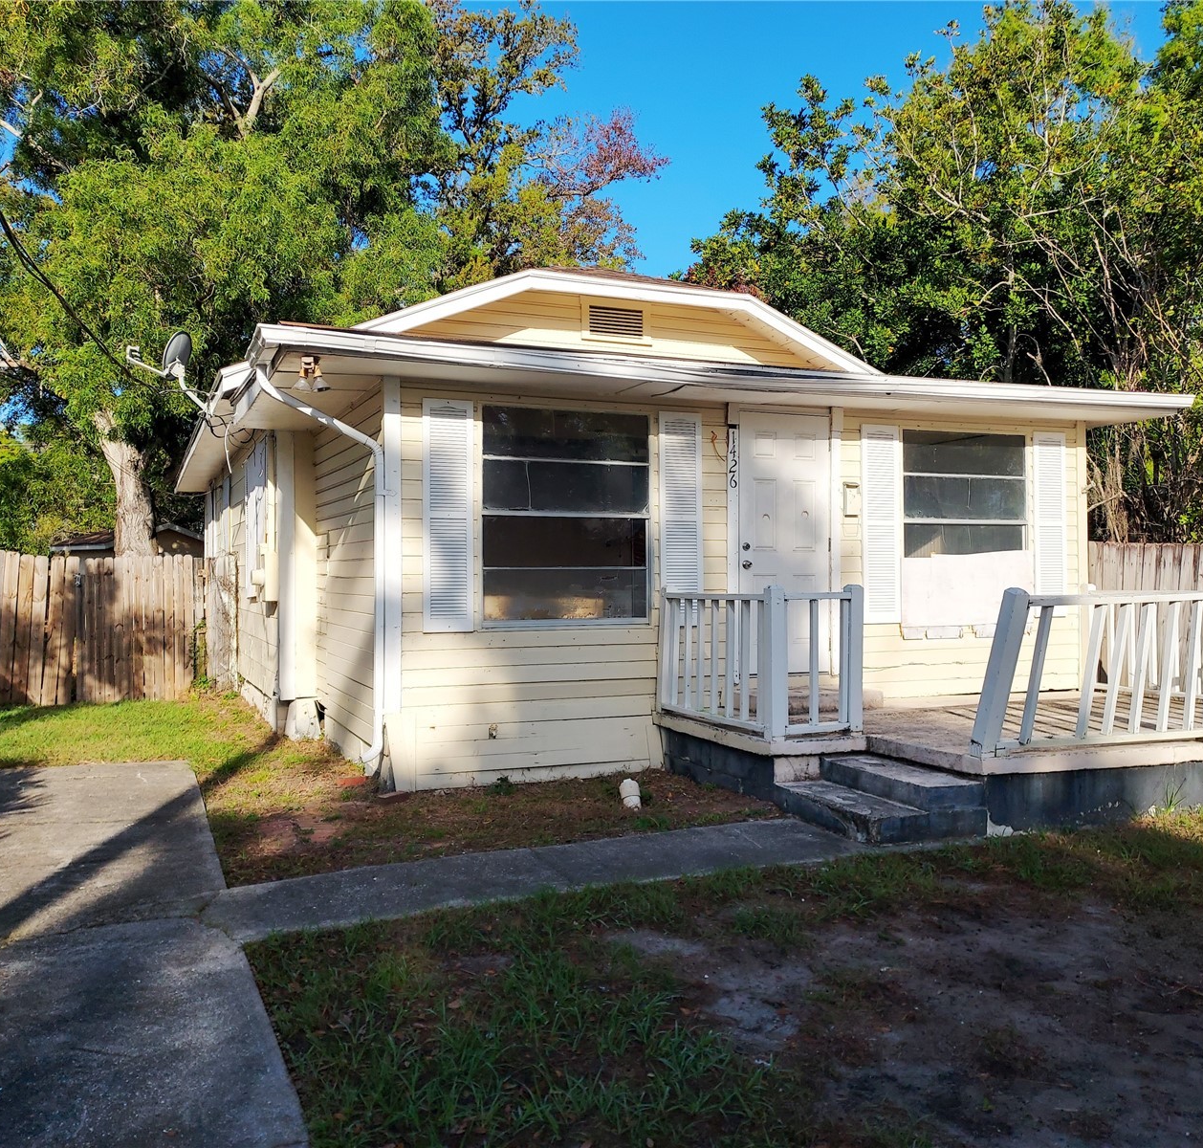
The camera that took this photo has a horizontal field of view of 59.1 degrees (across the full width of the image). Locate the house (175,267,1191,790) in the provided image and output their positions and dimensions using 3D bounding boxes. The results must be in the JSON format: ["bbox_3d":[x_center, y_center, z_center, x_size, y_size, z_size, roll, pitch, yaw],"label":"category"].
[{"bbox_3d":[-0.673,-0.970,12.914,8.080,4.810,11.200,0,0,-24],"label":"house"}]

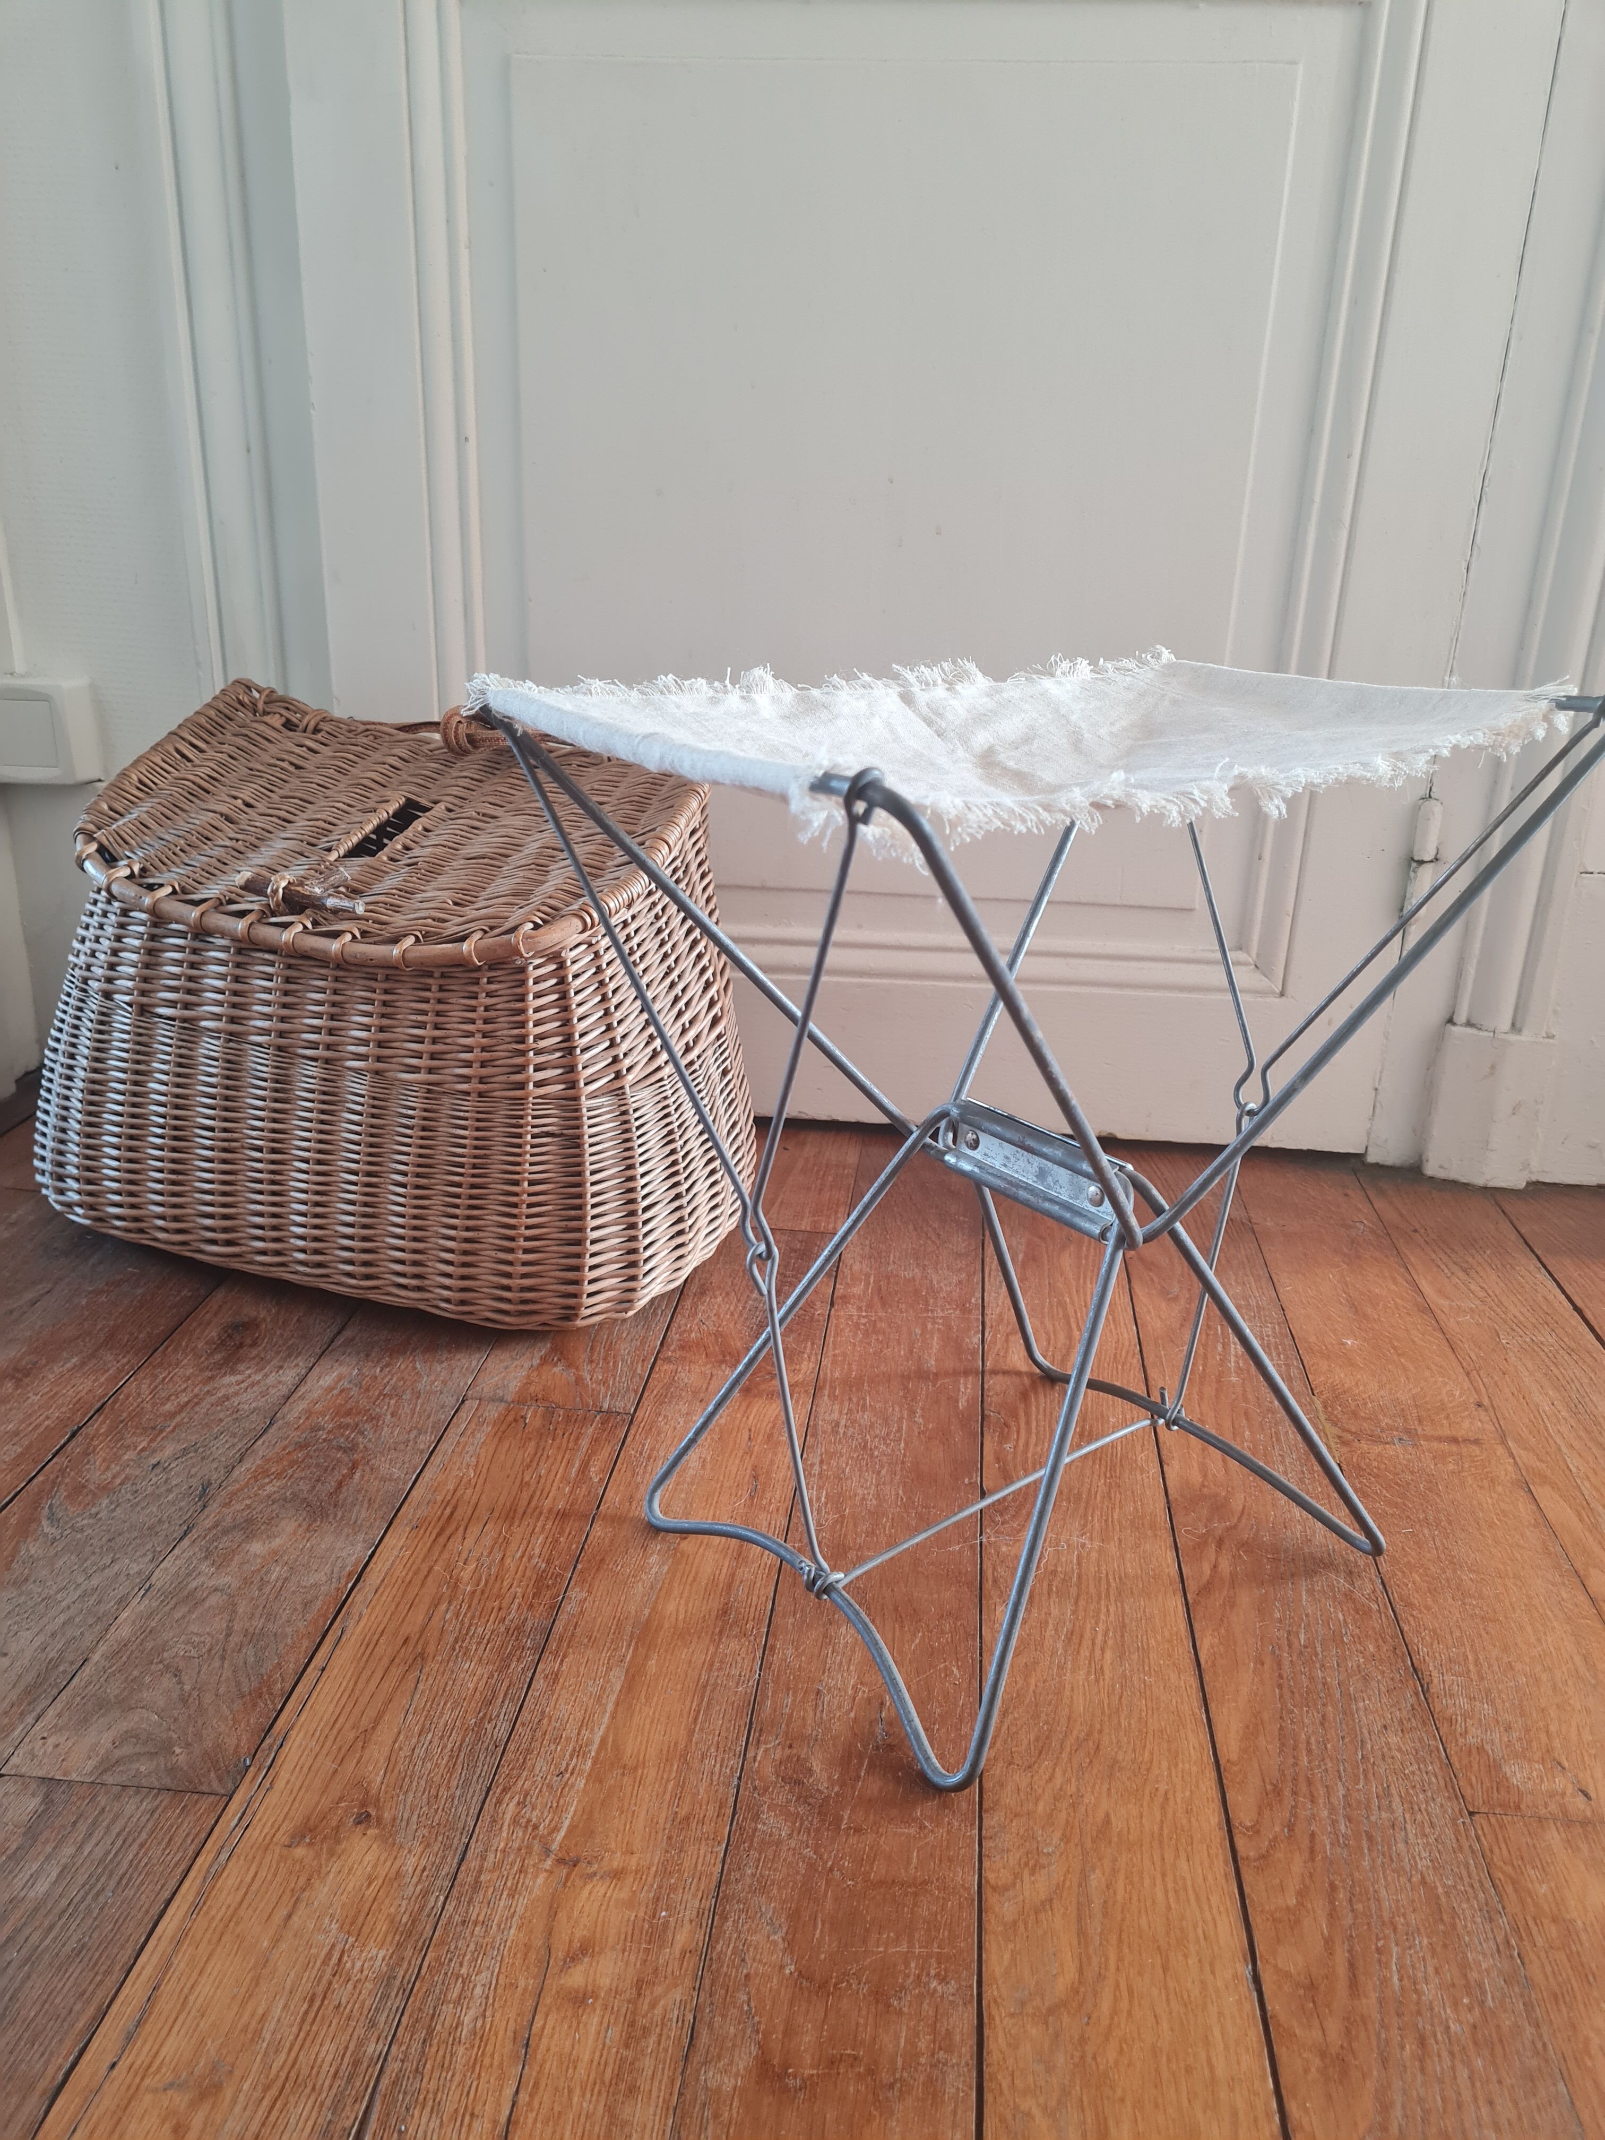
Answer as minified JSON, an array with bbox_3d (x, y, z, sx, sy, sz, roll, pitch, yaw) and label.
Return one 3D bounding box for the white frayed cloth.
[{"bbox_3d":[0.107,-0.133,0.666,0.410,0.043,0.210,-16,28,-39],"label":"white frayed cloth"}]

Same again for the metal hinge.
[{"bbox_3d":[0.451,-0.148,1.165,0.019,0.098,0.020,4,21,5],"label":"metal hinge"}]

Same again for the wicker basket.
[{"bbox_3d":[-0.252,-0.055,1.063,0.420,0.325,0.250,10,23,21],"label":"wicker basket"}]

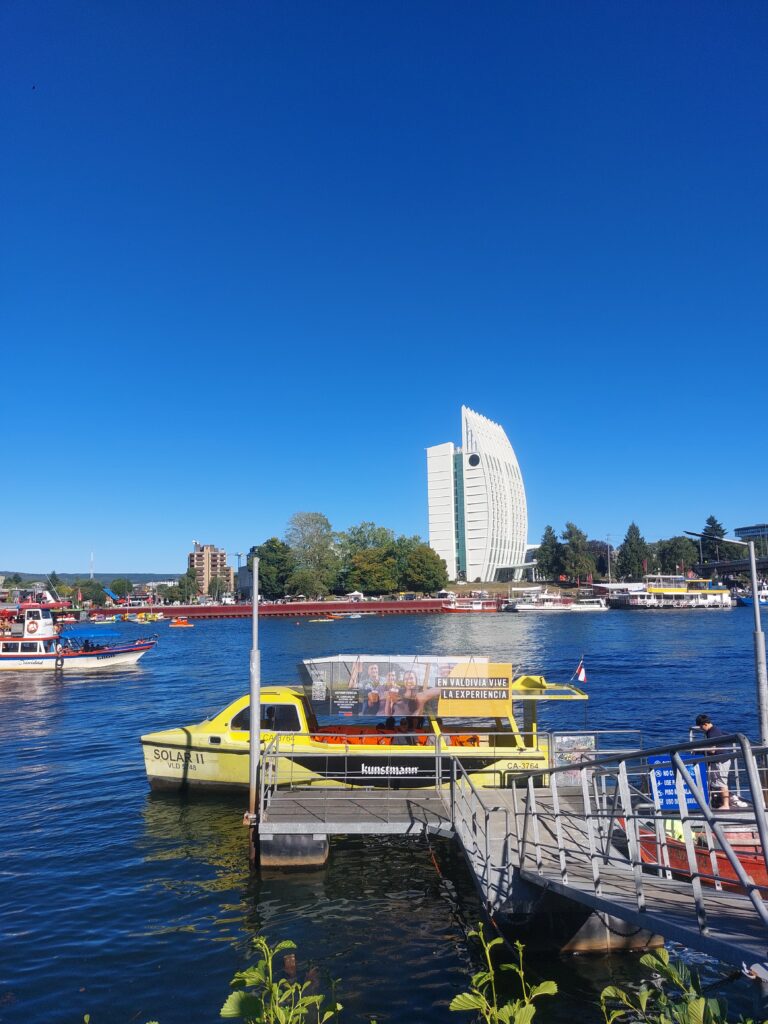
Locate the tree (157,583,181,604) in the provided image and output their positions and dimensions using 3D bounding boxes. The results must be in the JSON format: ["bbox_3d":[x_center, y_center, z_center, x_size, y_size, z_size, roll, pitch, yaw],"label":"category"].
[{"bbox_3d":[-62.220,23.390,205.000,6.930,6.060,6.720,-1,-7,0],"label":"tree"}]

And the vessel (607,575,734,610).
[{"bbox_3d":[55.686,15.452,138.000,22.500,6.300,6.000,-1,-6,0],"label":"vessel"}]

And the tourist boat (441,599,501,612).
[{"bbox_3d":[16.691,17.945,137.000,10.400,2.900,3.200,-1,-6,0],"label":"tourist boat"}]

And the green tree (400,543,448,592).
[{"bbox_3d":[12.660,17.820,222.000,15.010,16.570,14.560,-1,-7,0],"label":"green tree"}]

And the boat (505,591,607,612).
[{"bbox_3d":[33.771,17.718,139.000,18.500,4.000,5.000,-1,-6,0],"label":"boat"}]

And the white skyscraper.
[{"bbox_3d":[36.110,-4.830,277.420,24.300,65.400,36.000,-5,-8,30],"label":"white skyscraper"}]

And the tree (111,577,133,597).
[{"bbox_3d":[-85.040,24.780,230.000,7.130,7.770,6.910,-1,-7,0],"label":"tree"}]

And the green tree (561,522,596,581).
[{"bbox_3d":[68.490,14.260,250.000,12.680,21.130,12.300,-1,-7,0],"label":"green tree"}]

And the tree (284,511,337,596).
[{"bbox_3d":[-15.930,9.448,156.000,11.500,18.300,11.500,-1,-6,0],"label":"tree"}]

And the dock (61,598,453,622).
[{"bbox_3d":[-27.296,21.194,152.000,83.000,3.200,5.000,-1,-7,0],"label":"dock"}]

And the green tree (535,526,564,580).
[{"bbox_3d":[45.454,11.535,195.000,7.500,14.800,7.500,-1,-6,0],"label":"green tree"}]

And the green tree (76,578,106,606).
[{"bbox_3d":[-80.610,22.250,195.000,8.790,7.960,8.530,-1,-7,0],"label":"green tree"}]

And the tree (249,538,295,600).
[{"bbox_3d":[-33.750,17.550,213.000,13.800,19.200,13.390,-1,-7,0],"label":"tree"}]

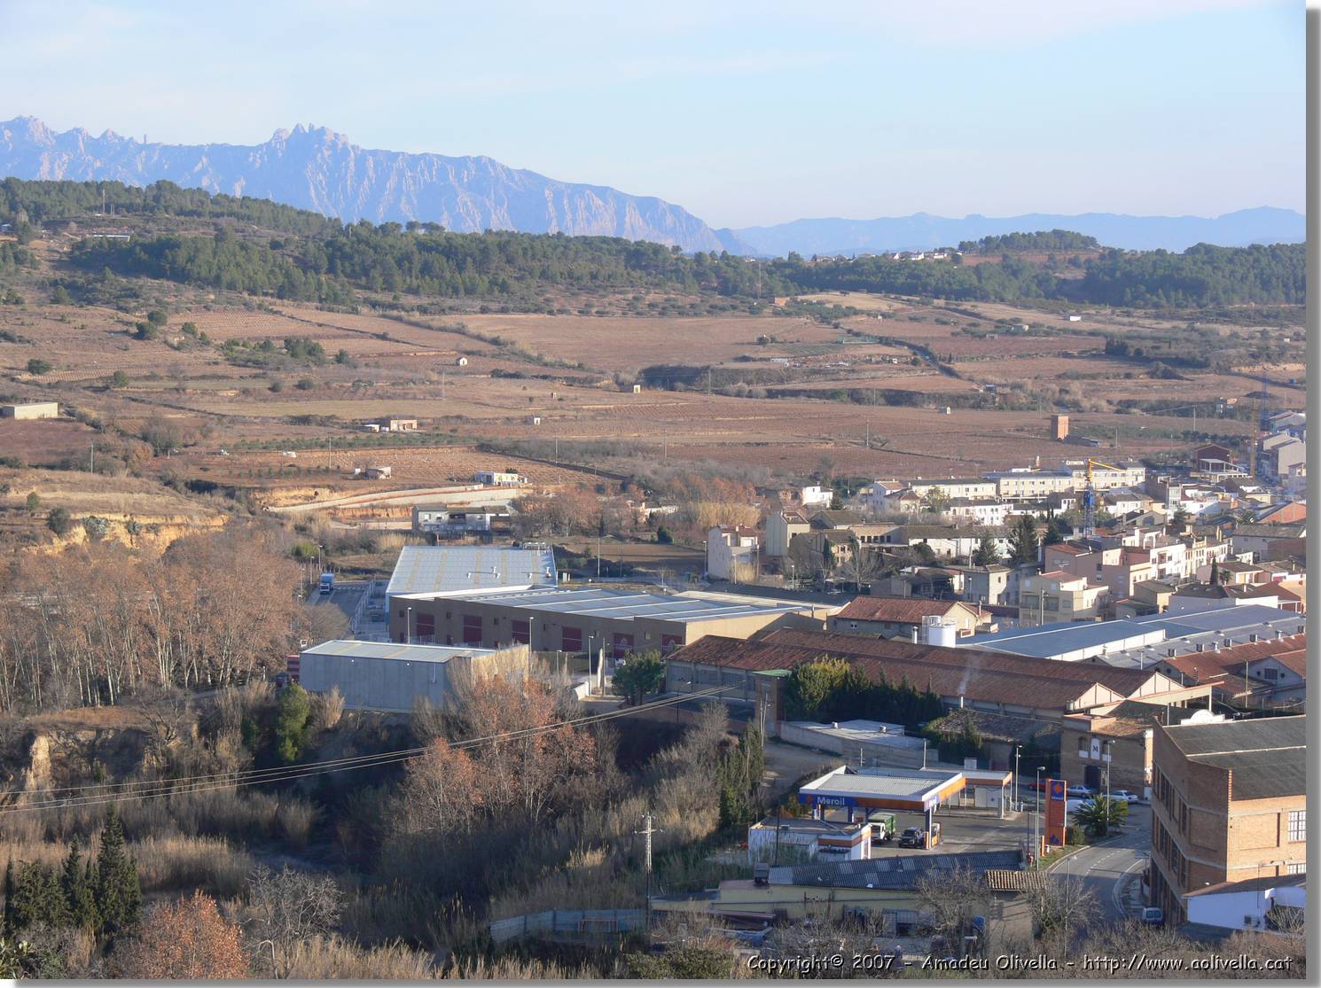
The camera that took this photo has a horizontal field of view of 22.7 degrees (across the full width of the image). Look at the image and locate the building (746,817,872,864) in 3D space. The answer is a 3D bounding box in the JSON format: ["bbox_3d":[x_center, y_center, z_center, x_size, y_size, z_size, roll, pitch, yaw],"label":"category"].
[{"bbox_3d":[16.460,38.310,358.530,12.100,3.800,7.200,2,4,23],"label":"building"}]

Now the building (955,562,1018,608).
[{"bbox_3d":[63.802,17.530,637.557,7.000,7.300,9.300,3,5,42],"label":"building"}]

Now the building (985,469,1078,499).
[{"bbox_3d":[112.830,-3.220,1001.660,25.500,8.200,11.500,-1,4,-20],"label":"building"}]

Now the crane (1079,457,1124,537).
[{"bbox_3d":[108.270,2.910,803.390,4.000,21.500,34.000,0,4,-7],"label":"crane"}]

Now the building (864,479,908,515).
[{"bbox_3d":[61.070,1.340,885.180,7.800,8.700,7.800,-3,5,-40],"label":"building"}]

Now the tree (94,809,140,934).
[{"bbox_3d":[-44.987,31.336,271.673,3.600,10.400,3.600,0,4,0],"label":"tree"}]

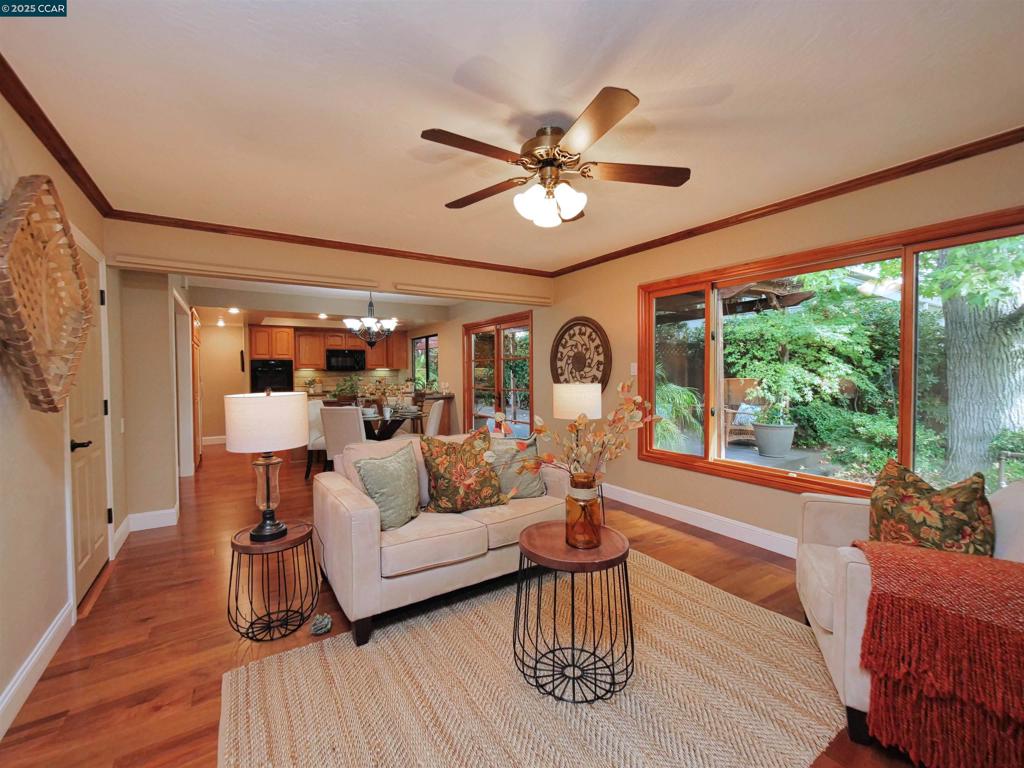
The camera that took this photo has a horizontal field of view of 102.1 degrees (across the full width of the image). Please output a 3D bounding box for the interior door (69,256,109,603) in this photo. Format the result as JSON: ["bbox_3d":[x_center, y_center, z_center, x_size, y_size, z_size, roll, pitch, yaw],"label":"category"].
[{"bbox_3d":[-2.656,0.222,2.595,0.050,2.040,0.750,-2,2,-34],"label":"interior door"}]

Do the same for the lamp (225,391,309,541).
[{"bbox_3d":[-1.226,0.387,2.073,0.360,0.735,0.360,-2,2,-34],"label":"lamp"}]

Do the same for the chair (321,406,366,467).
[{"bbox_3d":[-1.593,0.697,4.253,0.460,0.945,0.600,0,2,10],"label":"chair"}]

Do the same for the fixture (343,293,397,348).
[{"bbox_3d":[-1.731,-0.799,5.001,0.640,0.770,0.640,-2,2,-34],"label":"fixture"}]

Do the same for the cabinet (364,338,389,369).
[{"bbox_3d":[-2.909,-0.706,8.718,0.460,0.780,0.330,-2,2,-34],"label":"cabinet"}]

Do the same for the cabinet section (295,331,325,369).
[{"bbox_3d":[-4.091,-0.687,8.320,0.560,0.765,0.330,-2,2,-34],"label":"cabinet section"}]

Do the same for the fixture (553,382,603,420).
[{"bbox_3d":[0.500,0.343,3.141,0.370,0.750,0.370,-2,2,-34],"label":"fixture"}]

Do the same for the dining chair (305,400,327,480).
[{"bbox_3d":[-2.295,0.684,5.353,0.620,0.960,0.480,-1,2,-9],"label":"dining chair"}]

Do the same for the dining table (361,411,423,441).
[{"bbox_3d":[-1.713,0.775,5.375,1.180,0.760,1.180,-2,2,-34],"label":"dining table"}]

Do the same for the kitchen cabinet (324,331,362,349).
[{"bbox_3d":[-3.411,-0.865,8.373,0.750,0.400,0.330,-2,2,-34],"label":"kitchen cabinet"}]

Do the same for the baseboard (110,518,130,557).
[{"bbox_3d":[-2.959,1.149,3.138,0.018,0.143,0.620,-2,2,-34],"label":"baseboard"}]

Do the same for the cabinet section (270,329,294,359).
[{"bbox_3d":[-4.419,-0.752,7.920,0.380,0.575,0.580,-2,2,-34],"label":"cabinet section"}]

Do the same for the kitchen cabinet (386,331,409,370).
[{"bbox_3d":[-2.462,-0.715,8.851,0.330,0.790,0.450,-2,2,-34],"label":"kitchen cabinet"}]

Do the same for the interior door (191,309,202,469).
[{"bbox_3d":[-4.826,0.077,6.339,0.060,2.180,1.250,-2,2,-34],"label":"interior door"}]

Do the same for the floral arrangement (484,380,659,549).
[{"bbox_3d":[0.245,0.337,1.781,0.700,0.690,0.480,-1,2,0],"label":"floral arrangement"}]

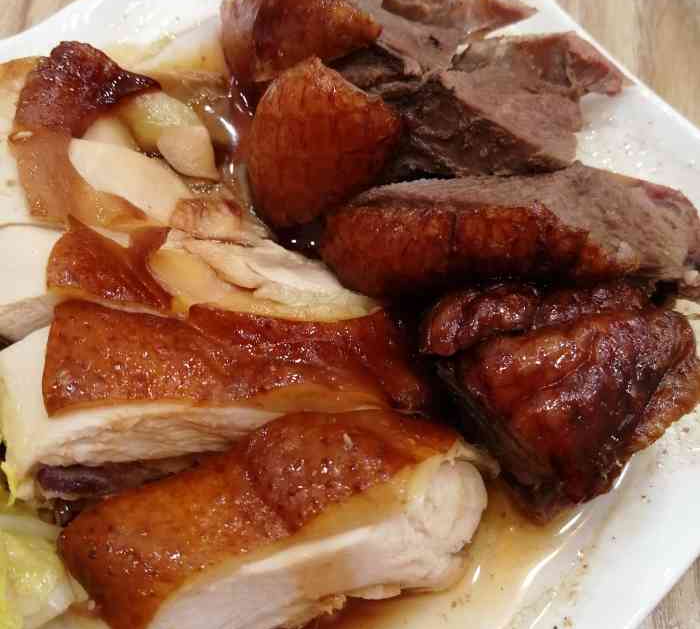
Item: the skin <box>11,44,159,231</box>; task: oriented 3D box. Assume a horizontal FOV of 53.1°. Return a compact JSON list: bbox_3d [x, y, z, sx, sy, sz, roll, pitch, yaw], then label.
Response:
[{"bbox_3d":[-0.087,-0.059,0.237,0.044,0.031,0.058,0,62,-1],"label":"skin"}]

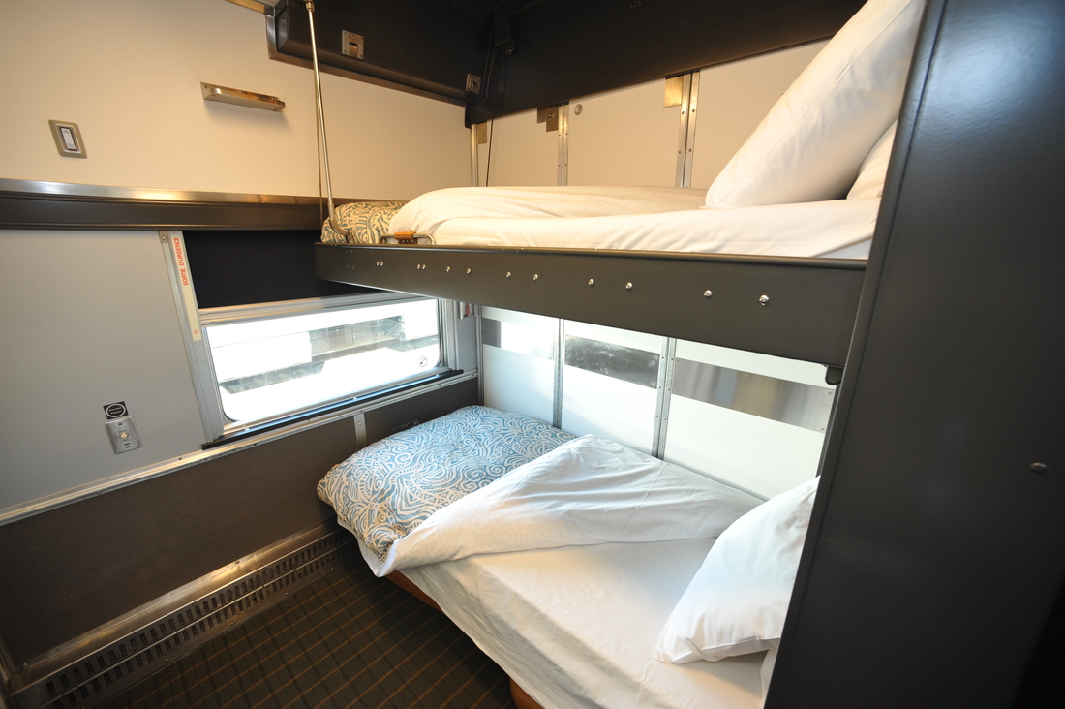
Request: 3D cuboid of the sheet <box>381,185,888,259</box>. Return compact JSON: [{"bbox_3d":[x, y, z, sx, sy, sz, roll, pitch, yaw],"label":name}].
[{"bbox_3d":[0.230,-0.420,1.230,1.363,0.204,0.771,14,22,40],"label":"sheet"}]

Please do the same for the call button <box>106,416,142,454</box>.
[{"bbox_3d":[-1.409,0.281,1.430,0.012,0.115,0.069,14,22,40],"label":"call button"}]

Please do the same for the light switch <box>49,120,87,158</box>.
[{"bbox_3d":[-1.364,-0.631,1.218,0.012,0.097,0.058,14,22,40],"label":"light switch"}]

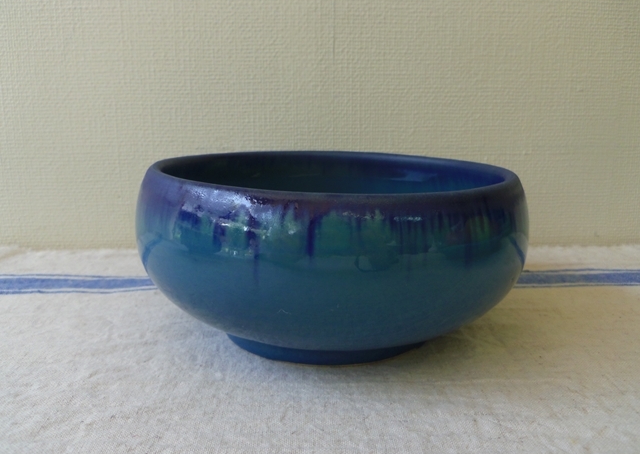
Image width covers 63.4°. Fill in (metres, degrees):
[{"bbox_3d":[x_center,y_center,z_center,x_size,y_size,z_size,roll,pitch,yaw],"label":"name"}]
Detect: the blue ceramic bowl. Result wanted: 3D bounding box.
[{"bbox_3d":[0.006,0.010,0.297,0.210,0.091,0.210,0,12,0],"label":"blue ceramic bowl"}]

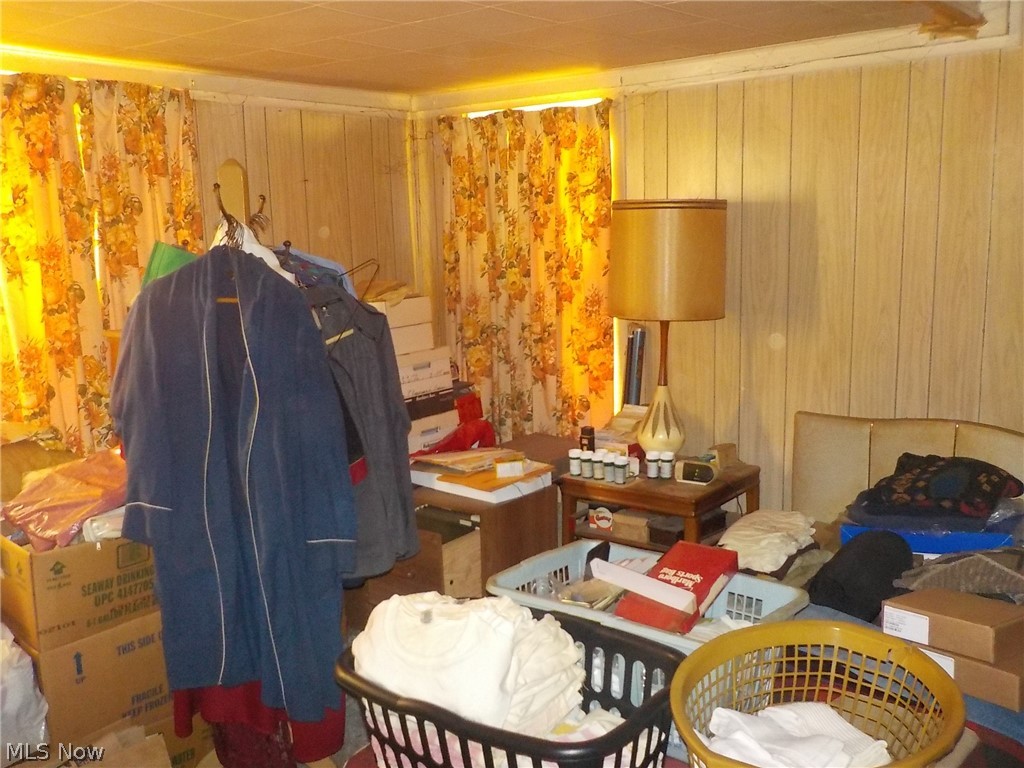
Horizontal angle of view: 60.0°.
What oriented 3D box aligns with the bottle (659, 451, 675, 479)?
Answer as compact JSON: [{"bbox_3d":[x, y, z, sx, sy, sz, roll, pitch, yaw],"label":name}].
[{"bbox_3d":[0.555,0.291,3.168,0.046,0.090,0.046,6,13,38],"label":"bottle"}]

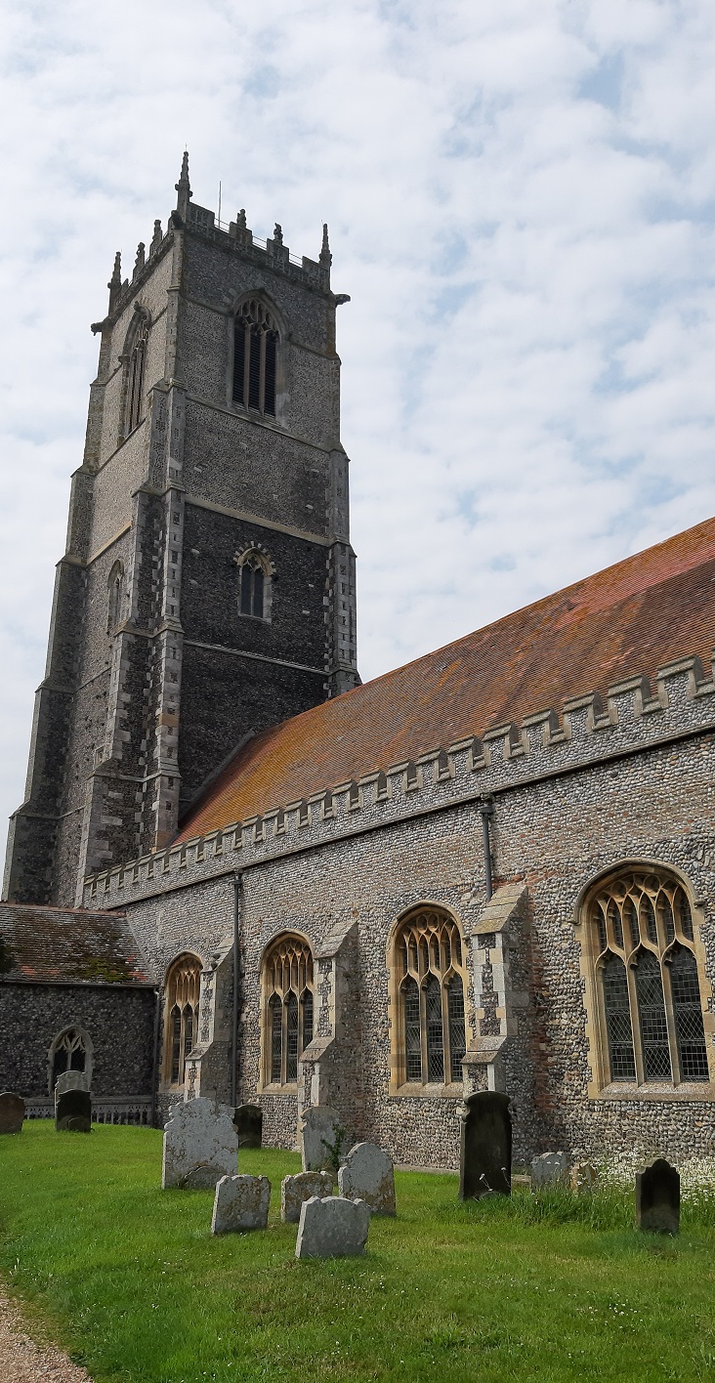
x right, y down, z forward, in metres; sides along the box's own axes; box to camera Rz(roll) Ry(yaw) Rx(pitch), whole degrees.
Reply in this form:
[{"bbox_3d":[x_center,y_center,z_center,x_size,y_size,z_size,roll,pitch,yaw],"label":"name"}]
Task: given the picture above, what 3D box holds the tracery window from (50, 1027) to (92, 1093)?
[{"bbox_3d":[-7.606,9.760,28.544,1.180,1.700,0.300,13,-24,-34],"label":"tracery window"}]

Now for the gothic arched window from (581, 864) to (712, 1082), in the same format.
[{"bbox_3d":[4.623,4.530,17.194,0.400,3.420,2.280,13,-24,-34],"label":"gothic arched window"}]

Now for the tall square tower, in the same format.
[{"bbox_3d":[-6.689,-3.313,46.884,11.480,40.460,11.060,13,-24,-34],"label":"tall square tower"}]

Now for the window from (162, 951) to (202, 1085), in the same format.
[{"bbox_3d":[-4.574,8.808,29.096,0.400,3.420,2.280,13,-24,-34],"label":"window"}]

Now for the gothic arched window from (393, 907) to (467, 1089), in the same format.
[{"bbox_3d":[1.519,5.974,21.211,0.400,3.420,2.280,13,-24,-34],"label":"gothic arched window"}]

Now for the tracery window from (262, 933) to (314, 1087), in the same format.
[{"bbox_3d":[-1.486,7.372,25.100,0.400,3.420,2.280,13,-24,-34],"label":"tracery window"}]

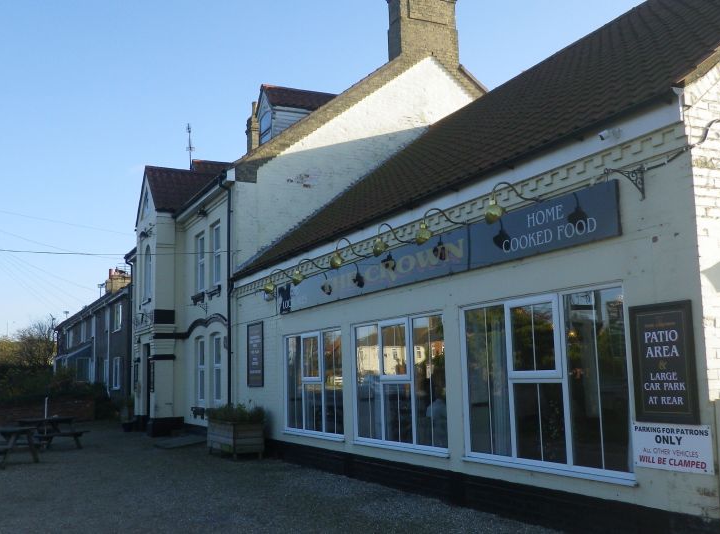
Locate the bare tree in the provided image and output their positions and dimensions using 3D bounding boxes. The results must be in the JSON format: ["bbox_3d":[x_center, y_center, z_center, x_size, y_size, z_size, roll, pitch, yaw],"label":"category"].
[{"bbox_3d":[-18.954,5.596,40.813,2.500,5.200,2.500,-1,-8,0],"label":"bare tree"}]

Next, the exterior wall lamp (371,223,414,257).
[{"bbox_3d":[0.421,-0.322,8.612,0.560,0.400,0.200,3,-10,-28],"label":"exterior wall lamp"}]

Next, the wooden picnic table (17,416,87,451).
[{"bbox_3d":[-7.491,4.031,16.887,1.457,0.714,1.525,-6,-10,30],"label":"wooden picnic table"}]

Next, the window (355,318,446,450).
[{"bbox_3d":[0.498,1.540,9.506,0.100,1.739,2.410,3,-10,-28],"label":"window"}]

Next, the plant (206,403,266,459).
[{"bbox_3d":[-2.254,2.965,12.779,0.570,0.880,1.300,4,-10,-32],"label":"plant"}]

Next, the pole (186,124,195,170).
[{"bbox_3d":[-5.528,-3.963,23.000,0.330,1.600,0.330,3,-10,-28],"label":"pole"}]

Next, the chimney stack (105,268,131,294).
[{"bbox_3d":[-13.983,0.872,41.000,1.200,1.600,1.400,3,-10,-28],"label":"chimney stack"}]

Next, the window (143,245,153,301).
[{"bbox_3d":[-5.952,0.142,19.981,0.140,1.580,1.050,3,-10,-28],"label":"window"}]

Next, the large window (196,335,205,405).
[{"bbox_3d":[-3.725,2.431,16.607,0.140,1.540,0.860,3,-10,-28],"label":"large window"}]

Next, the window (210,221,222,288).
[{"bbox_3d":[-3.224,-0.251,15.973,0.140,1.520,0.840,3,-10,-28],"label":"window"}]

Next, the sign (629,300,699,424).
[{"bbox_3d":[2.349,0.746,5.471,0.040,0.915,0.565,3,-10,-28],"label":"sign"}]

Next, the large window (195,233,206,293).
[{"bbox_3d":[-4.115,-0.126,18.396,0.120,1.507,0.857,3,-10,-28],"label":"large window"}]

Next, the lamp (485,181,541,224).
[{"bbox_3d":[1.526,-0.609,6.995,0.650,0.420,0.180,3,-10,-28],"label":"lamp"}]

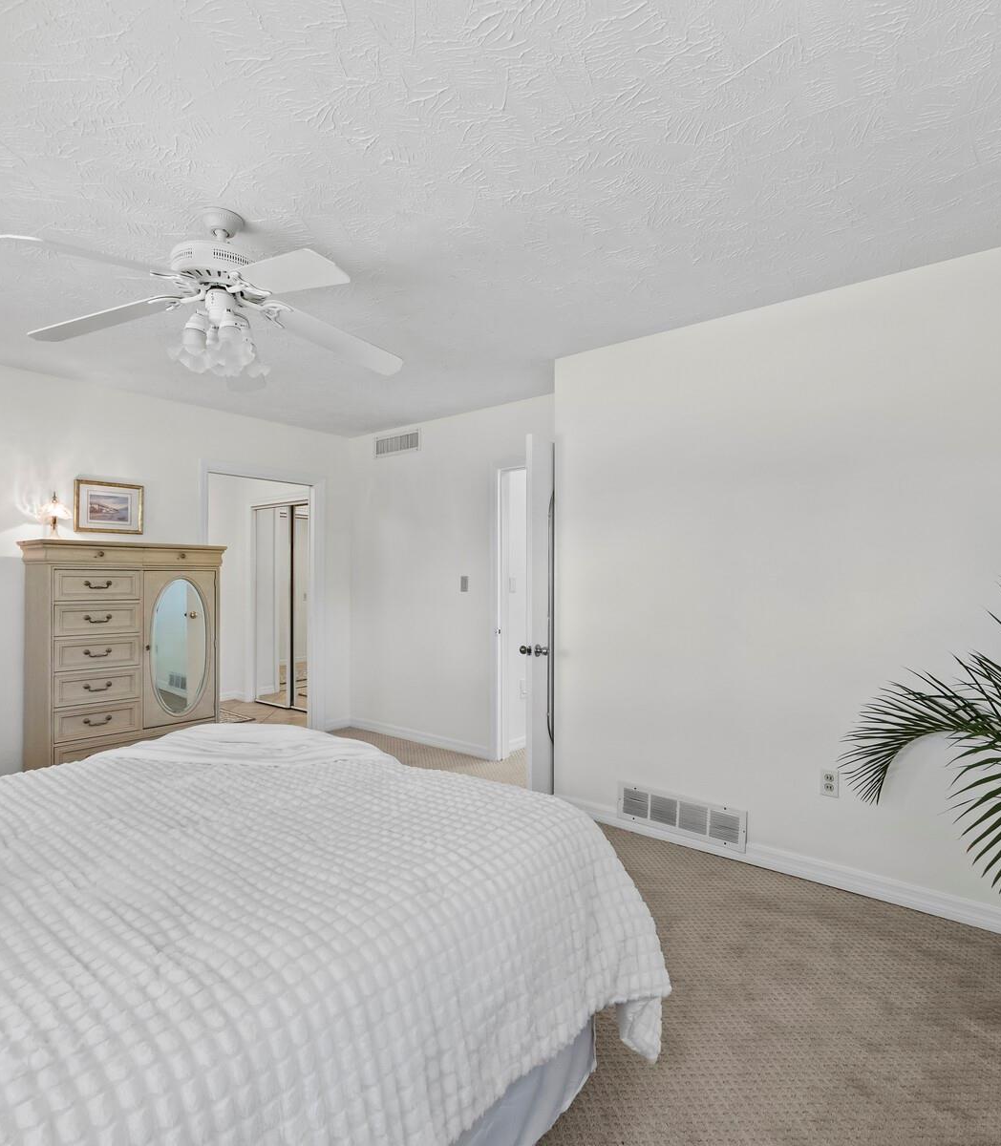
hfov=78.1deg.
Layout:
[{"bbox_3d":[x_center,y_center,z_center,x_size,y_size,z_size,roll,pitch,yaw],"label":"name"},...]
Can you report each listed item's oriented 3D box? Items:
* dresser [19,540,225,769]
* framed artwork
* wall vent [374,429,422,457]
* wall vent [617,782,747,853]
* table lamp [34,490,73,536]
[{"bbox_3d":[-2.239,0.584,3.728,0.443,1.500,0.975,0,0,38],"label":"dresser"},{"bbox_3d":[-2.422,-0.399,3.836,0.030,0.310,0.385,0,0,38],"label":"framed artwork"},{"bbox_3d":[-0.823,-1.028,4.927,0.540,0.175,0.020,0,0,38],"label":"wall vent"},{"bbox_3d":[0.874,1.192,3.039,0.655,0.190,0.025,0,0,38],"label":"wall vent"},{"bbox_3d":[-2.504,-0.313,3.462,0.170,0.295,0.170,0,0,38],"label":"table lamp"}]

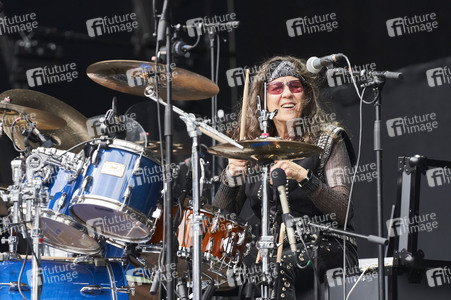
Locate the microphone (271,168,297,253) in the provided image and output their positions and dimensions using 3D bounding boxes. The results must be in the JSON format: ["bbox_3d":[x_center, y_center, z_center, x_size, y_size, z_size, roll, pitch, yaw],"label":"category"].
[{"bbox_3d":[0.194,0.191,7.900,0.046,0.265,0.046,-11,-5,0],"label":"microphone"}]

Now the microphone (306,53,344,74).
[{"bbox_3d":[0.325,-0.287,8.098,0.052,0.052,0.185,5,-13,-35],"label":"microphone"}]

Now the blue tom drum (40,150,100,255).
[{"bbox_3d":[-0.538,0.173,8.461,0.335,0.250,0.335,12,-20,19],"label":"blue tom drum"}]

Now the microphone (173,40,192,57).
[{"bbox_3d":[-0.174,-0.356,8.900,0.056,0.058,0.165,5,-11,-37],"label":"microphone"}]

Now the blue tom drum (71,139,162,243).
[{"bbox_3d":[-0.333,0.135,8.043,0.285,0.235,0.285,11,-23,19],"label":"blue tom drum"}]

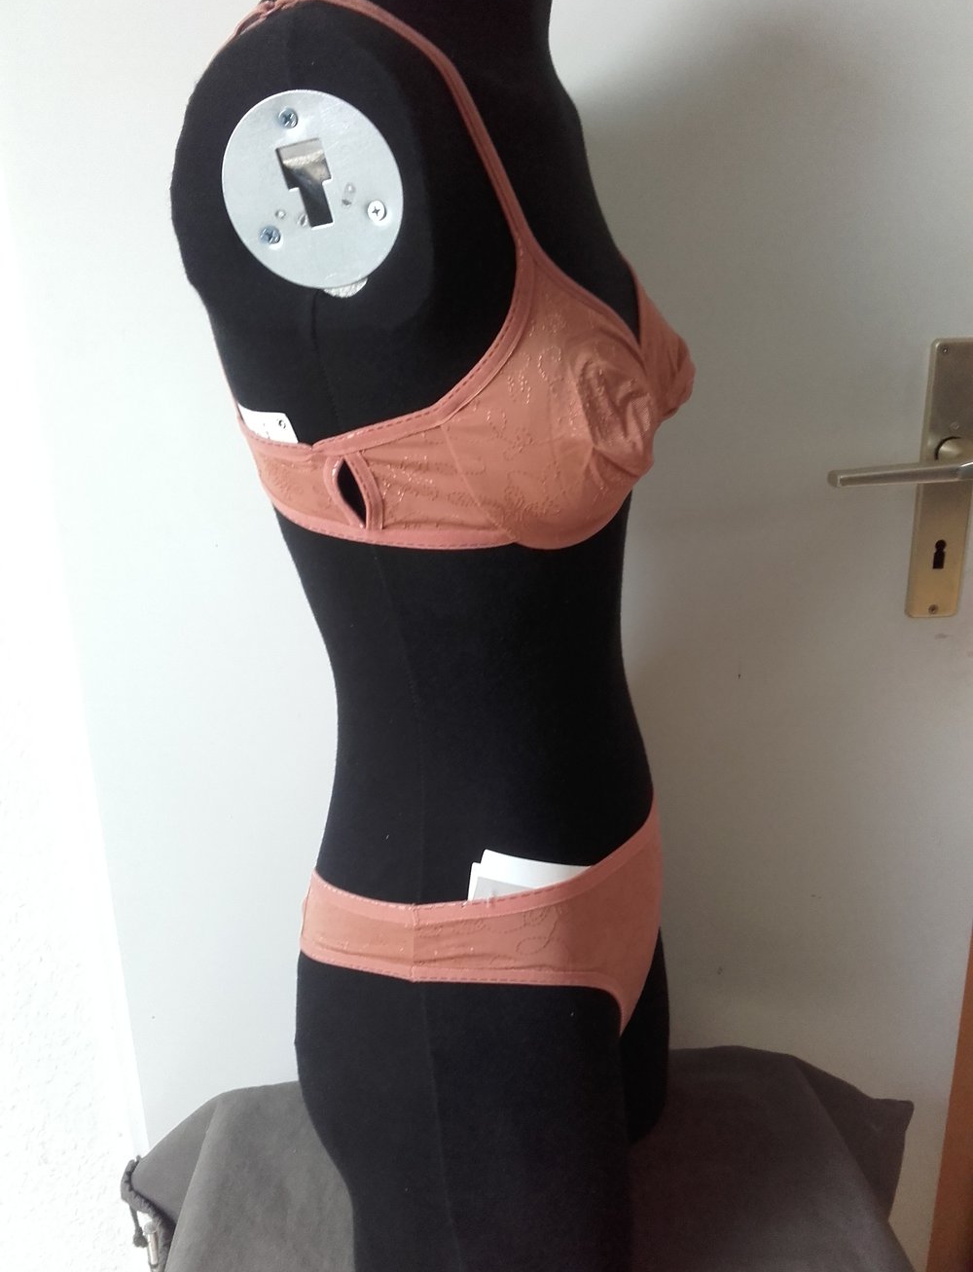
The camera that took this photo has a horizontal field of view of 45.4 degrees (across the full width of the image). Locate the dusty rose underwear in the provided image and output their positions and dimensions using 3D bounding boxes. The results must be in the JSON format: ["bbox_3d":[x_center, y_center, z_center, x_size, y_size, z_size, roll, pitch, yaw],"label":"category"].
[{"bbox_3d":[0.003,0.197,0.780,0.230,0.205,0.330,4,20,15],"label":"dusty rose underwear"}]

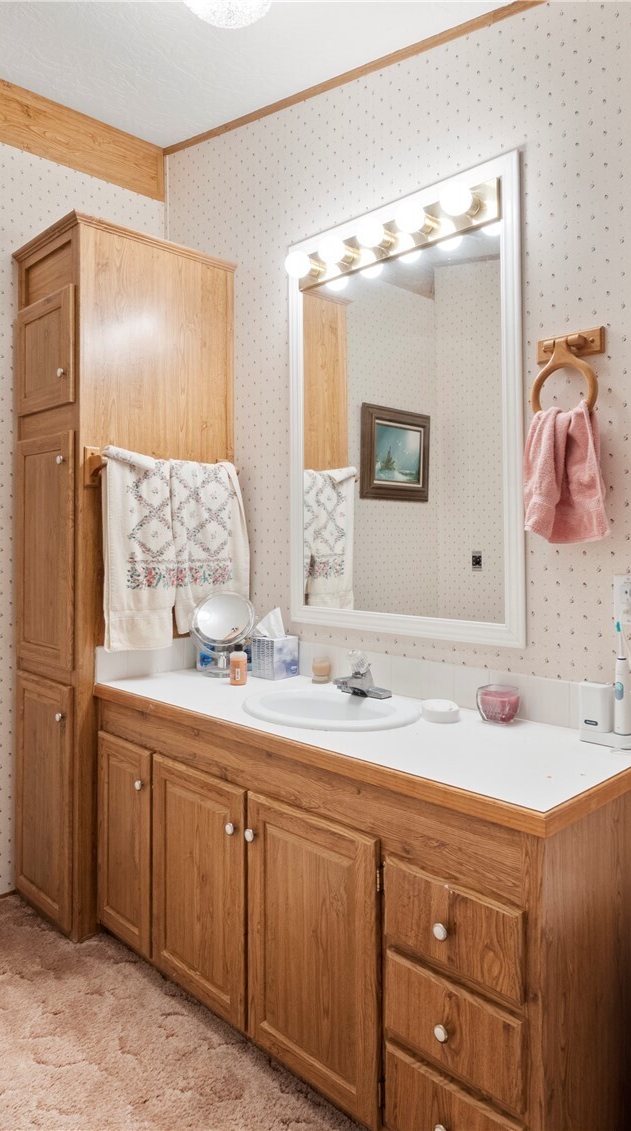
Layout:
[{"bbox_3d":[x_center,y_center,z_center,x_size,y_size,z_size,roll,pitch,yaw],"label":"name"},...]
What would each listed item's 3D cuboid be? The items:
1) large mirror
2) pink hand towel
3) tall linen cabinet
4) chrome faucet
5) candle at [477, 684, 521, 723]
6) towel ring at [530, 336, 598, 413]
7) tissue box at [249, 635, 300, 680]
[{"bbox_3d":[0.227,-0.412,2.058,0.833,1.226,0.035,2,2,45],"label":"large mirror"},{"bbox_3d":[0.588,-0.215,1.665,0.198,0.323,0.073,2,2,45],"label":"pink hand towel"},{"bbox_3d":[-0.685,0.041,2.556,0.473,2.262,0.640,2,2,45],"label":"tall linen cabinet"},{"bbox_3d":[0.110,0.309,1.992,0.148,0.130,0.165,2,2,45],"label":"chrome faucet"},{"bbox_3d":[0.461,0.348,1.765,0.106,0.088,0.106,2,2,45],"label":"candle"},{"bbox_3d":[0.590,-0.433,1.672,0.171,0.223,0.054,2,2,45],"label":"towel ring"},{"bbox_3d":[-0.133,0.305,2.370,0.112,0.136,0.112,2,2,45],"label":"tissue box"}]

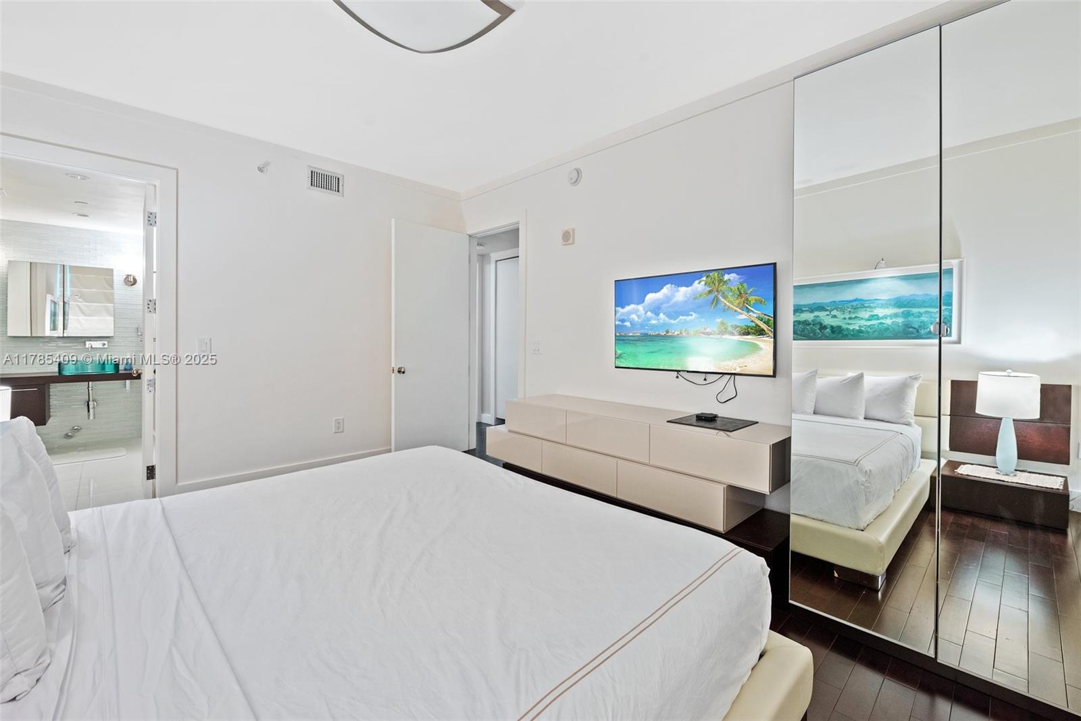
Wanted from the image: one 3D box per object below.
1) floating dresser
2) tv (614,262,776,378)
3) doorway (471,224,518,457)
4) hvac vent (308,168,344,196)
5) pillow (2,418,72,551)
[{"bbox_3d":[0.543,0.620,3.101,2.250,0.520,0.590,3,4,44],"label":"floating dresser"},{"bbox_3d":[1.017,-0.261,2.932,1.140,0.683,0.060,3,4,44],"label":"tv"},{"bbox_3d":[-0.473,-0.174,4.541,0.820,2.440,0.130,3,4,44],"label":"doorway"},{"bbox_3d":[-1.907,-1.596,3.751,0.030,0.197,0.305,3,4,44],"label":"hvac vent"},{"bbox_3d":[-1.474,0.414,1.136,0.560,0.450,0.190,3,15,44],"label":"pillow"}]

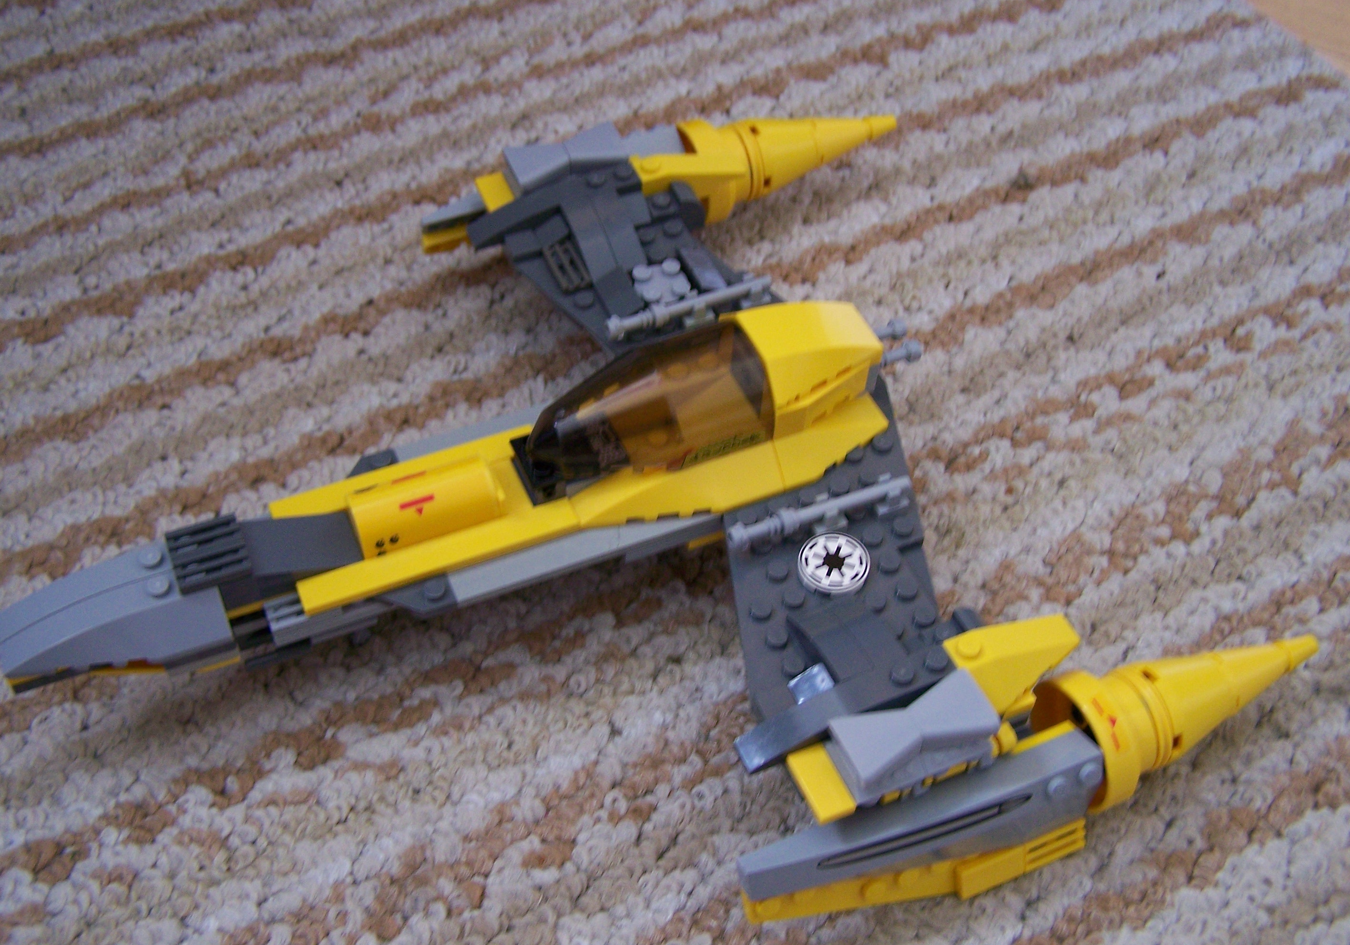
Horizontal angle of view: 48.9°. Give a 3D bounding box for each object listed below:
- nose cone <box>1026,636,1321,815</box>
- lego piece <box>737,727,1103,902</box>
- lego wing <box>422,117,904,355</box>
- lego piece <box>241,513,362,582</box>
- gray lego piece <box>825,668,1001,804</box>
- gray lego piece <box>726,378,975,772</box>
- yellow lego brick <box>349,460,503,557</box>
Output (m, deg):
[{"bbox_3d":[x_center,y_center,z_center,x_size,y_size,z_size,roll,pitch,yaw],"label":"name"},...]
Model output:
[{"bbox_3d":[0.117,0.049,0.332,0.067,0.032,0.032,-18,53,-15],"label":"nose cone"},{"bbox_3d":[0.050,0.074,0.308,0.080,0.023,0.011,-18,53,-15],"label":"lego piece"},{"bbox_3d":[0.013,-0.065,0.416,0.150,0.042,0.098,-18,53,-15],"label":"lego wing"},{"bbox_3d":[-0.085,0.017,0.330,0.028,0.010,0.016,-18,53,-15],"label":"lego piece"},{"bbox_3d":[0.048,0.053,0.297,0.032,0.009,0.016,-18,53,-15],"label":"gray lego piece"},{"bbox_3d":[0.037,0.021,0.334,0.082,0.015,0.083,-18,53,-15],"label":"gray lego piece"},{"bbox_3d":[-0.057,0.006,0.337,0.032,0.013,0.016,-18,53,-15],"label":"yellow lego brick"}]

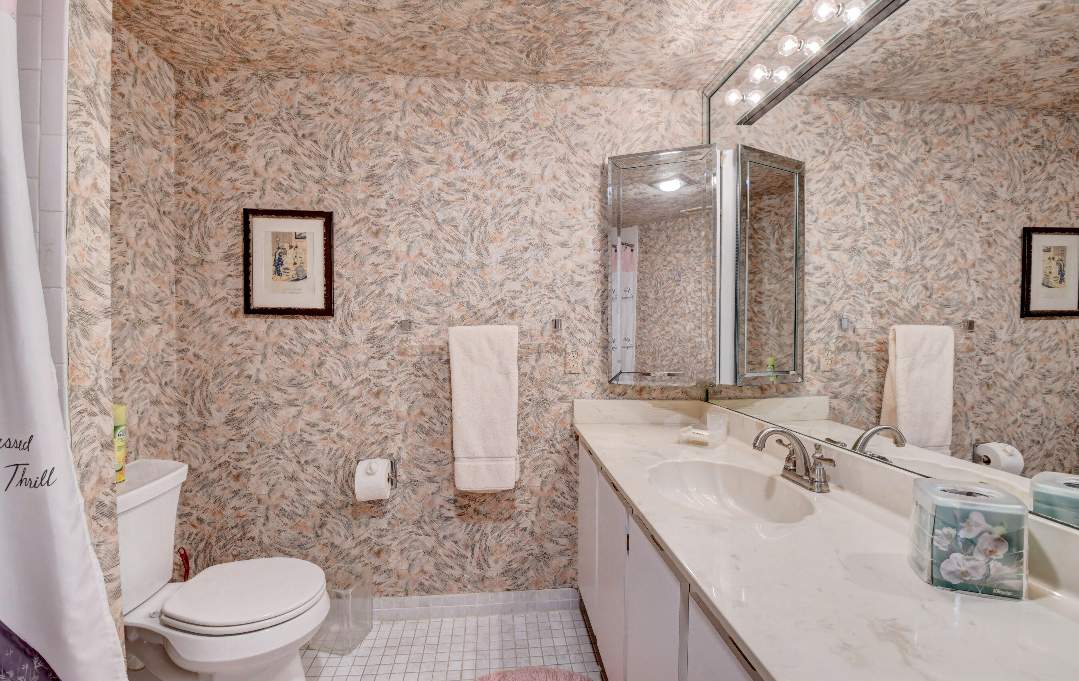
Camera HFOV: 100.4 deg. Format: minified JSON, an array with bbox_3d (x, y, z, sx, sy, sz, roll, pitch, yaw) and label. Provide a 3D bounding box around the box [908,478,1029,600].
[{"bbox_3d":[0.673,0.309,0.717,0.113,0.135,0.102,0,1,22],"label":"box"}]

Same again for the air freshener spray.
[{"bbox_3d":[-1.305,0.314,1.374,0.053,0.234,0.053,0,1,-18],"label":"air freshener spray"}]

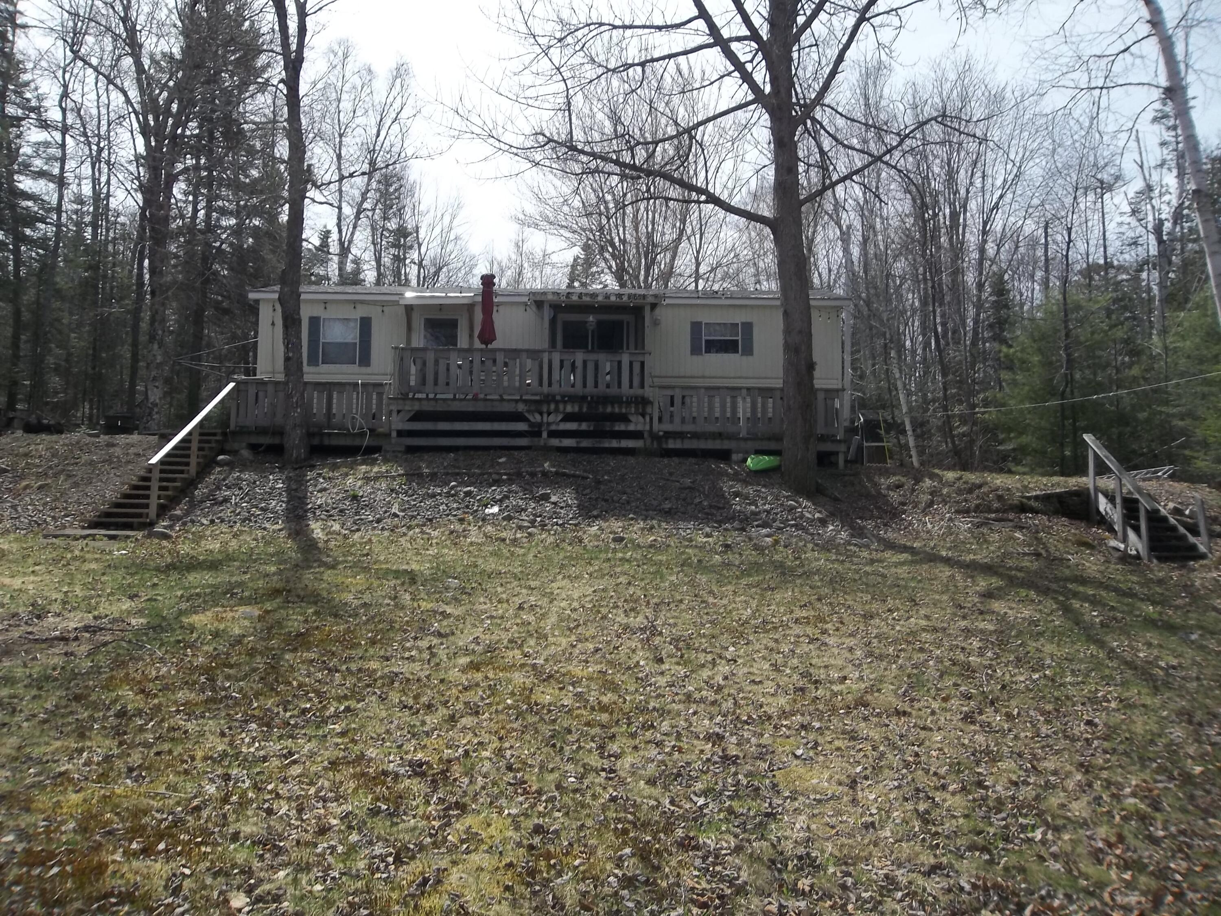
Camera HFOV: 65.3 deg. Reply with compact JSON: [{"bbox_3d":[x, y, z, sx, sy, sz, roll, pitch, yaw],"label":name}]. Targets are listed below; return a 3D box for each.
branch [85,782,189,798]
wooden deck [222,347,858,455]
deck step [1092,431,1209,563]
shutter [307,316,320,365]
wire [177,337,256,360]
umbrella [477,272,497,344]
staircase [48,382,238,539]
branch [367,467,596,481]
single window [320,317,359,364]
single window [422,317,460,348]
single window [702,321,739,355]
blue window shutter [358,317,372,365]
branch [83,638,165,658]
[{"bbox_3d":[-2.207,1.541,4.430,0.530,0.035,0.060,-1,-4,14],"label":"branch"},{"bbox_3d":[-1.483,-1.068,20.841,12.440,2.113,3.000,1,-4,-1],"label":"wooden deck"},{"bbox_3d":[8.471,0.582,15.212,1.050,2.080,2.200,1,-4,-2],"label":"deck step"},{"bbox_3d":[-6.977,-2.735,22.410,0.320,1.192,0.040,1,-4,-1],"label":"shutter"},{"bbox_3d":[-9.443,-2.603,22.800,2.000,0.550,0.250,1,-4,-2],"label":"wire"},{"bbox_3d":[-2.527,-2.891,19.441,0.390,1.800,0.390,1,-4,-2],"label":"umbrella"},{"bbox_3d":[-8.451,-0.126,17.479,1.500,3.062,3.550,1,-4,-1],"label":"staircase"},{"bbox_3d":[-2.526,0.296,18.442,4.481,0.185,0.340,1,-4,-1],"label":"branch"},{"bbox_3d":[-6.372,-2.752,22.447,0.915,1.155,0.090,1,-4,-1],"label":"single window"},{"bbox_3d":[-3.824,-2.814,21.450,0.830,0.740,0.080,1,-4,-2],"label":"single window"},{"bbox_3d":[2.634,-2.835,22.547,0.898,0.789,0.090,1,-4,-1],"label":"single window"},{"bbox_3d":[-5.506,-2.605,21.350,0.300,1.140,0.050,1,-4,-2],"label":"blue window shutter"},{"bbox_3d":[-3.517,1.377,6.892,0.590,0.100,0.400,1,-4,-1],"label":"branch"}]

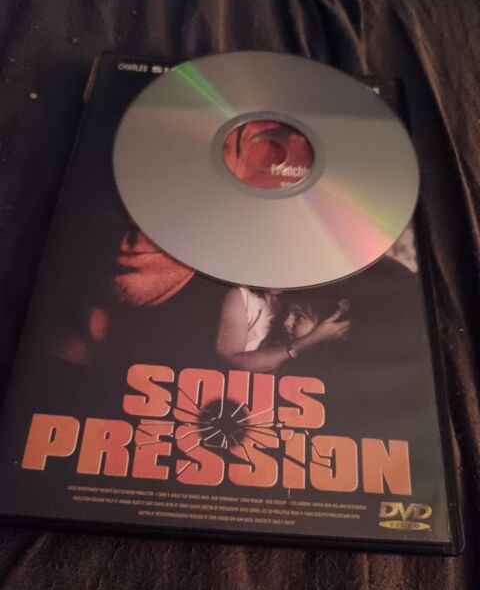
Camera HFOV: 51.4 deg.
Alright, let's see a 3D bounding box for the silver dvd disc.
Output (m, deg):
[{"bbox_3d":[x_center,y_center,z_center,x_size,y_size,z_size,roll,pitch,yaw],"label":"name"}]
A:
[{"bbox_3d":[0.011,-0.056,0.197,0.120,0.001,0.120,2,63,-4],"label":"silver dvd disc"}]

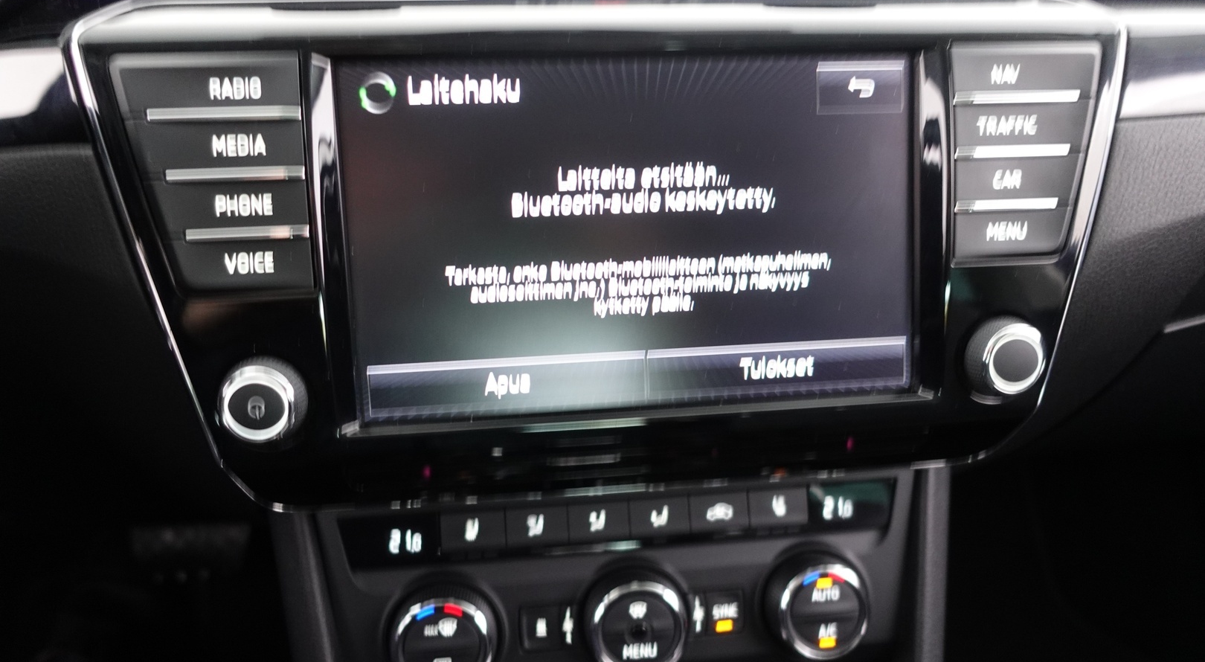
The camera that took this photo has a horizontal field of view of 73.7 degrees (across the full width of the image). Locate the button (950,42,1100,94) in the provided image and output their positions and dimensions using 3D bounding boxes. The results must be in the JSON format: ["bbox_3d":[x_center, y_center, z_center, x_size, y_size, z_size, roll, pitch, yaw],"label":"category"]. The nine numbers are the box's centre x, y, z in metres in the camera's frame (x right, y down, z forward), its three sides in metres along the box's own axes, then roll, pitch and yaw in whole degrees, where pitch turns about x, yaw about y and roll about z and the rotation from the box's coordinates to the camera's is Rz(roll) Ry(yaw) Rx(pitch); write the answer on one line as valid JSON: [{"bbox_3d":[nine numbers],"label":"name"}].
[{"bbox_3d":[0.133,-0.082,0.255,0.051,0.016,0.006,-3,5,-7],"label":"button"}]

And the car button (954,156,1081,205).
[{"bbox_3d":[0.132,-0.048,0.258,0.043,0.016,0.006,-3,5,-7],"label":"car button"}]

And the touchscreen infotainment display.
[{"bbox_3d":[0.012,-0.030,0.250,0.175,0.106,0.008,-3,5,-7],"label":"touchscreen infotainment display"}]

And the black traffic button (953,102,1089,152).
[{"bbox_3d":[0.133,-0.065,0.257,0.047,0.015,0.006,-3,5,-7],"label":"black traffic button"}]

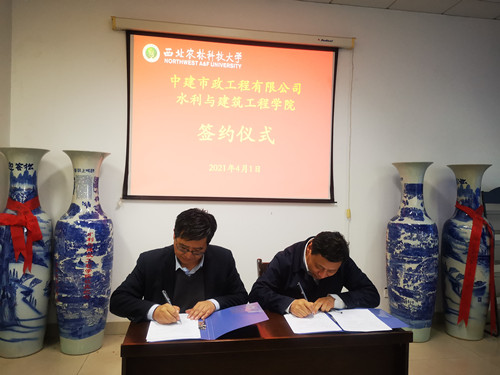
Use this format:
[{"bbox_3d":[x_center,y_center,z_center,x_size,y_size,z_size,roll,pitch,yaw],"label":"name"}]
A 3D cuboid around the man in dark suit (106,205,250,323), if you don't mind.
[{"bbox_3d":[-0.318,0.728,1.888,0.620,1.260,0.720,1,0,-9],"label":"man in dark suit"}]

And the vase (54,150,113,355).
[{"bbox_3d":[-1.398,0.518,3.294,0.455,1.636,0.455,1,0,-9],"label":"vase"}]

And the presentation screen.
[{"bbox_3d":[-0.141,-0.622,3.651,2.020,1.530,0.050,1,0,-9],"label":"presentation screen"}]

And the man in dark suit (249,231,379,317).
[{"bbox_3d":[0.290,0.788,1.998,0.620,1.170,0.750,1,0,-19],"label":"man in dark suit"}]

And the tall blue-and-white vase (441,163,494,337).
[{"bbox_3d":[2.096,0.607,3.765,0.455,1.633,0.455,1,0,-9],"label":"tall blue-and-white vase"}]

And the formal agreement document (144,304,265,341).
[{"bbox_3d":[-0.190,0.564,1.696,0.480,0.085,0.310,1,0,-9],"label":"formal agreement document"}]

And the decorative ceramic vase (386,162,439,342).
[{"bbox_3d":[1.542,0.594,3.678,0.455,1.631,0.455,1,0,-9],"label":"decorative ceramic vase"}]

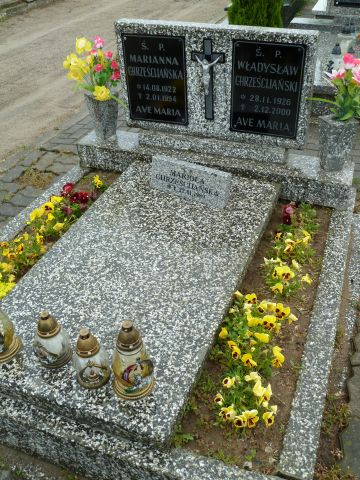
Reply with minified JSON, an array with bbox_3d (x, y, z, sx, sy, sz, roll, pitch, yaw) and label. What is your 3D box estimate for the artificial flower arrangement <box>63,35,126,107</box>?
[{"bbox_3d":[-0.454,-0.885,2.548,0.320,0.320,0.250,11,38,17],"label":"artificial flower arrangement"}]

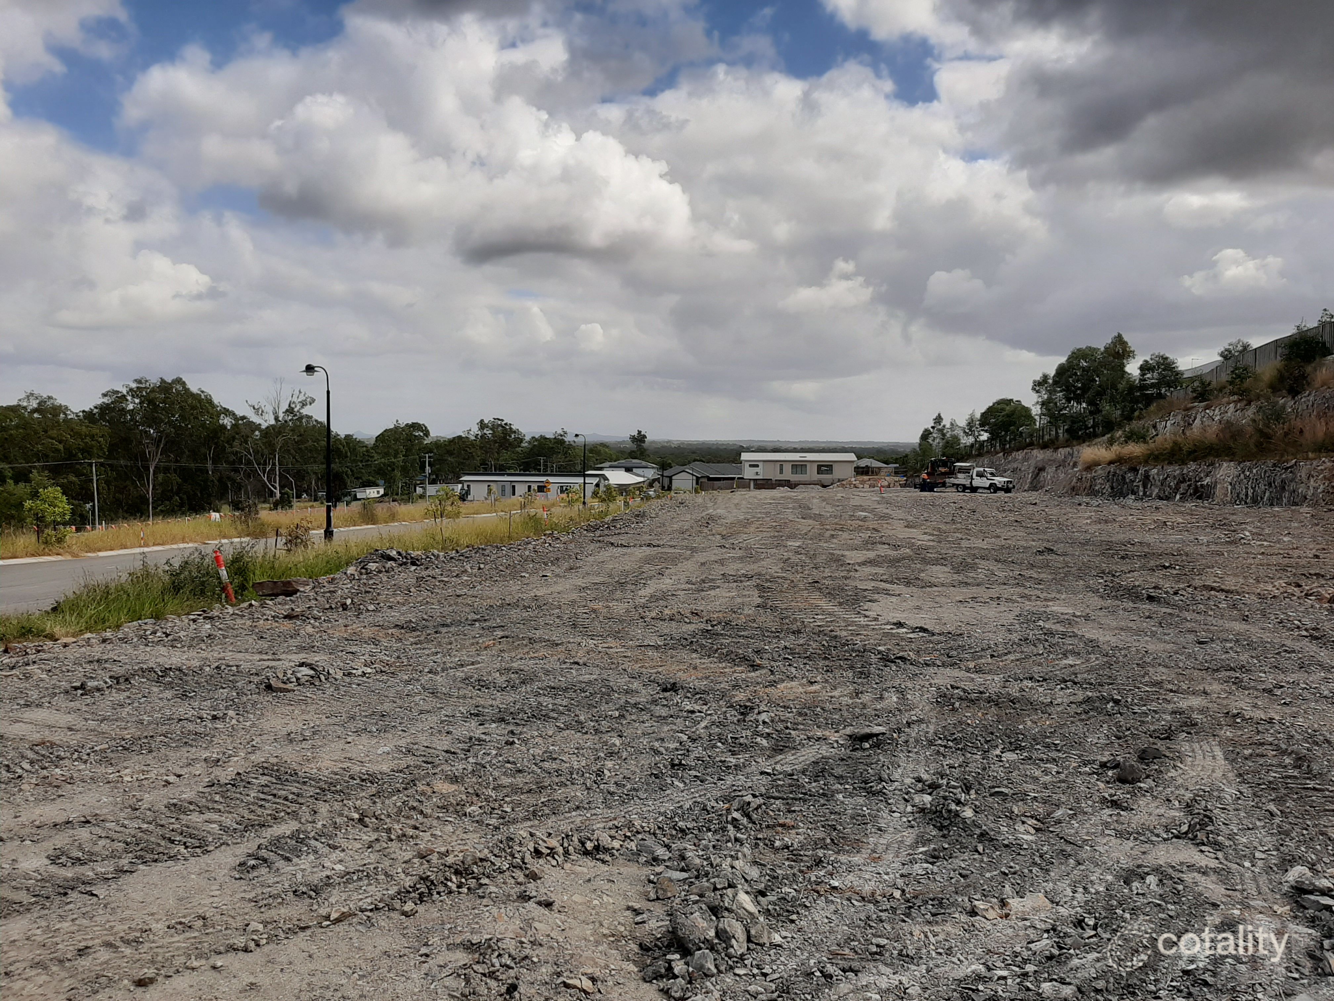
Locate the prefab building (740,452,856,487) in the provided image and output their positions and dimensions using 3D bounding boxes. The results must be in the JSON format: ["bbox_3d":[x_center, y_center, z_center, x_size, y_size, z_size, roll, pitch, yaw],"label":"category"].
[{"bbox_3d":[17.878,-4.385,138.000,15.400,4.300,8.000,1,3,5],"label":"prefab building"}]

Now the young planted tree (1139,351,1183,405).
[{"bbox_3d":[40.814,-10.006,83.000,3.700,4.300,3.700,0,3,0],"label":"young planted tree"}]

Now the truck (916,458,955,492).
[{"bbox_3d":[23.002,-2.210,85.500,4.000,2.850,2.500,2,3,17],"label":"truck"}]

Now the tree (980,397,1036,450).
[{"bbox_3d":[32.110,-7.164,95.000,5.200,5.000,5.200,0,3,0],"label":"tree"}]

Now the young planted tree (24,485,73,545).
[{"bbox_3d":[-20.938,0.454,34.000,1.600,2.050,1.600,0,3,0],"label":"young planted tree"}]

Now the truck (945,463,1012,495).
[{"bbox_3d":[24.283,-1.744,78.000,1.850,2.250,5.200,-2,4,-38],"label":"truck"}]

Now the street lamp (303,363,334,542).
[{"bbox_3d":[-10.704,-1.447,30.700,1.000,5.400,0.600,1,3,5],"label":"street lamp"}]

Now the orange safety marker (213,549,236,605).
[{"bbox_3d":[-7.735,1.318,17.500,0.130,1.000,0.130,-20,2,0],"label":"orange safety marker"}]

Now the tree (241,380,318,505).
[{"bbox_3d":[-51.885,-7.765,135.000,10.000,16.600,10.000,0,3,0],"label":"tree"}]

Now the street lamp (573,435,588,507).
[{"bbox_3d":[-6.514,-2.286,75.000,1.000,5.400,0.600,1,3,5],"label":"street lamp"}]

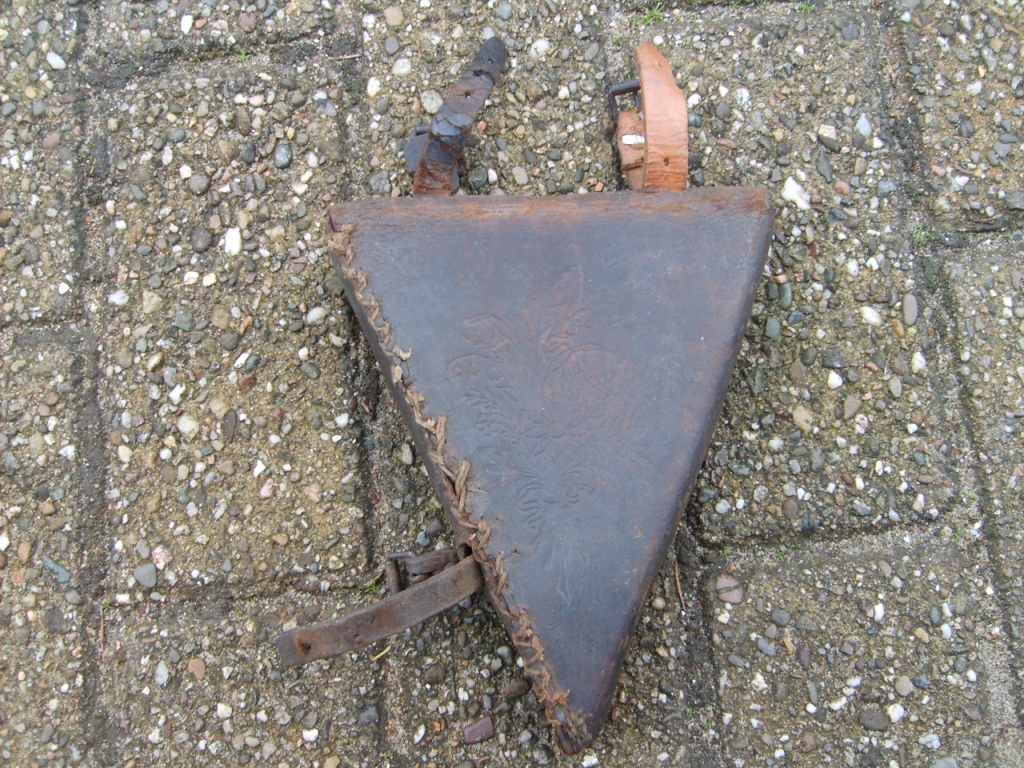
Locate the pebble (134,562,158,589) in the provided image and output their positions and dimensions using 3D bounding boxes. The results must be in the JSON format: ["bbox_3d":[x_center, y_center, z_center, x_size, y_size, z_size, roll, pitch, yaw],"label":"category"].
[{"bbox_3d":[-0.141,0.074,0.399,0.009,0.005,0.009,-5,78,3],"label":"pebble"}]

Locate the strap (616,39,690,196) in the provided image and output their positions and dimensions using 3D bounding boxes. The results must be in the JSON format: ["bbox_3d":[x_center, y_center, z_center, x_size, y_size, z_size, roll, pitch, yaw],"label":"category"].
[{"bbox_3d":[0.054,-0.104,0.409,0.029,0.023,0.066,-1,79,4],"label":"strap"}]

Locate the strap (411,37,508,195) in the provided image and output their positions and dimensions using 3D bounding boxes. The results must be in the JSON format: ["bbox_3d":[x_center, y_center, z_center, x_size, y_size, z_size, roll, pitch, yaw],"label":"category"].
[{"bbox_3d":[-0.021,-0.107,0.417,0.028,0.019,0.073,18,80,7],"label":"strap"}]

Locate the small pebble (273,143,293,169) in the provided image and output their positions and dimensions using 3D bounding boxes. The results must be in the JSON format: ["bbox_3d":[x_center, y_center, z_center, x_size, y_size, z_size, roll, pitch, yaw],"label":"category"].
[{"bbox_3d":[-0.095,-0.095,0.429,0.008,0.005,0.011,1,79,4],"label":"small pebble"}]

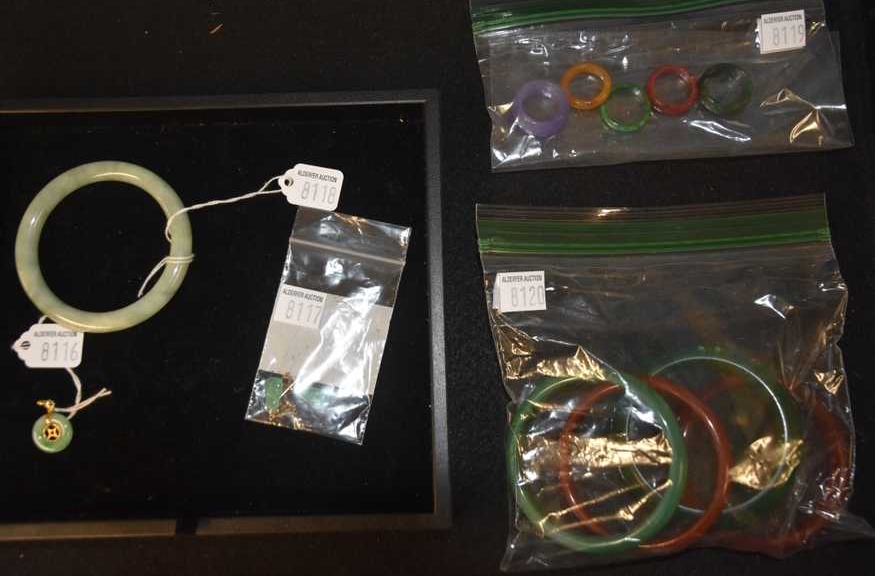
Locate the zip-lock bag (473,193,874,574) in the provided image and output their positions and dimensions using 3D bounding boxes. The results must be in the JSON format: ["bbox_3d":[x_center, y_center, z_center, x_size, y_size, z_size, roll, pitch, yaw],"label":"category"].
[{"bbox_3d":[0.099,0.036,0.273,0.159,0.022,0.155,-2,81,0],"label":"zip-lock bag"}]

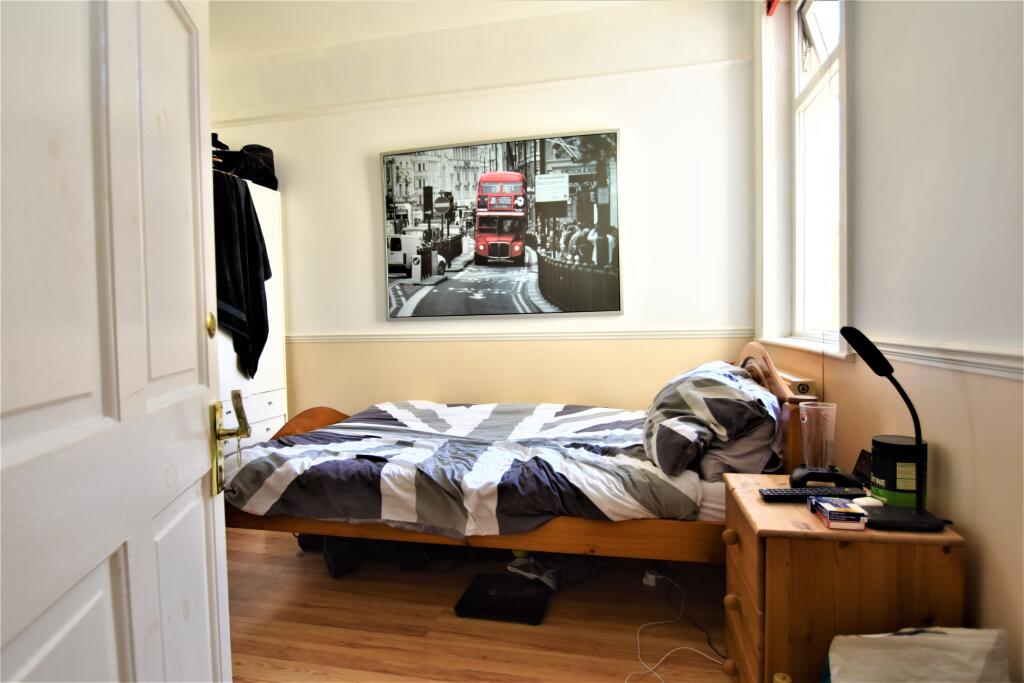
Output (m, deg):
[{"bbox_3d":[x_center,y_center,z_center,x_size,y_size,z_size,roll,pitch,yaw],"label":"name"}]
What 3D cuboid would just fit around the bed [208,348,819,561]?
[{"bbox_3d":[0.008,0.485,2.322,2.025,0.930,1.230,-1,2,13],"label":"bed"}]

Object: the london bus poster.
[{"bbox_3d":[-0.082,-0.635,3.098,1.400,1.000,0.030,-1,2,13],"label":"london bus poster"}]

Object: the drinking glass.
[{"bbox_3d":[0.764,0.252,1.348,0.080,0.196,0.080,-1,2,13],"label":"drinking glass"}]

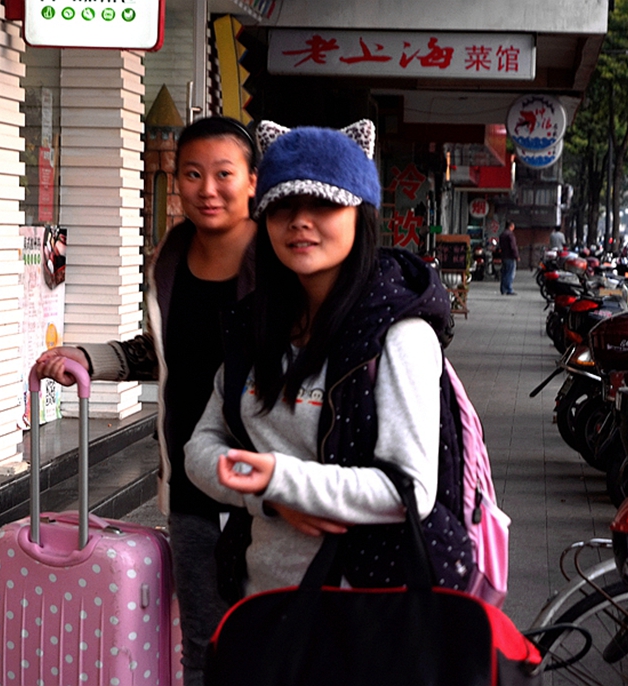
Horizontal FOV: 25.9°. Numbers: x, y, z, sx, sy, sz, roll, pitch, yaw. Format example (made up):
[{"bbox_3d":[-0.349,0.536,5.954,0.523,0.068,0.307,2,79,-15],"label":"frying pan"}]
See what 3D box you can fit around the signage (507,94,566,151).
[{"bbox_3d":[3.000,-2.965,18.400,0.790,0.780,0.170,3,5,14],"label":"signage"}]

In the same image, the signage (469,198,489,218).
[{"bbox_3d":[4.512,-3.689,37.500,0.540,0.540,0.140,2,5,10],"label":"signage"}]

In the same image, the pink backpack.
[{"bbox_3d":[0.171,0.225,2.320,0.300,0.430,0.180,5,6,38],"label":"pink backpack"}]

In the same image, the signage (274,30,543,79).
[{"bbox_3d":[0.856,-2.806,13.300,2.590,0.440,0.170,2,5,5],"label":"signage"}]

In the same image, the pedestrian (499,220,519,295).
[{"bbox_3d":[4.478,-1.964,31.400,0.420,1.710,0.520,2,5,9],"label":"pedestrian"}]

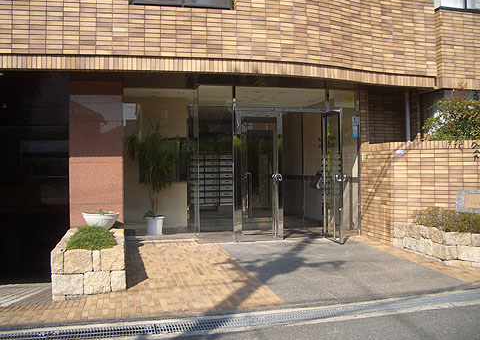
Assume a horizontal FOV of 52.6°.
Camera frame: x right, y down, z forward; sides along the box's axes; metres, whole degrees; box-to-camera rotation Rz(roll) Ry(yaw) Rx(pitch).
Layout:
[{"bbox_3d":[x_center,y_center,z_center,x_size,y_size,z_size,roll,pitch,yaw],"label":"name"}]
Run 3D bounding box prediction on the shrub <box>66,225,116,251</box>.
[{"bbox_3d":[-1.860,0.830,6.100,0.600,0.270,0.850,0,0,-12],"label":"shrub"}]

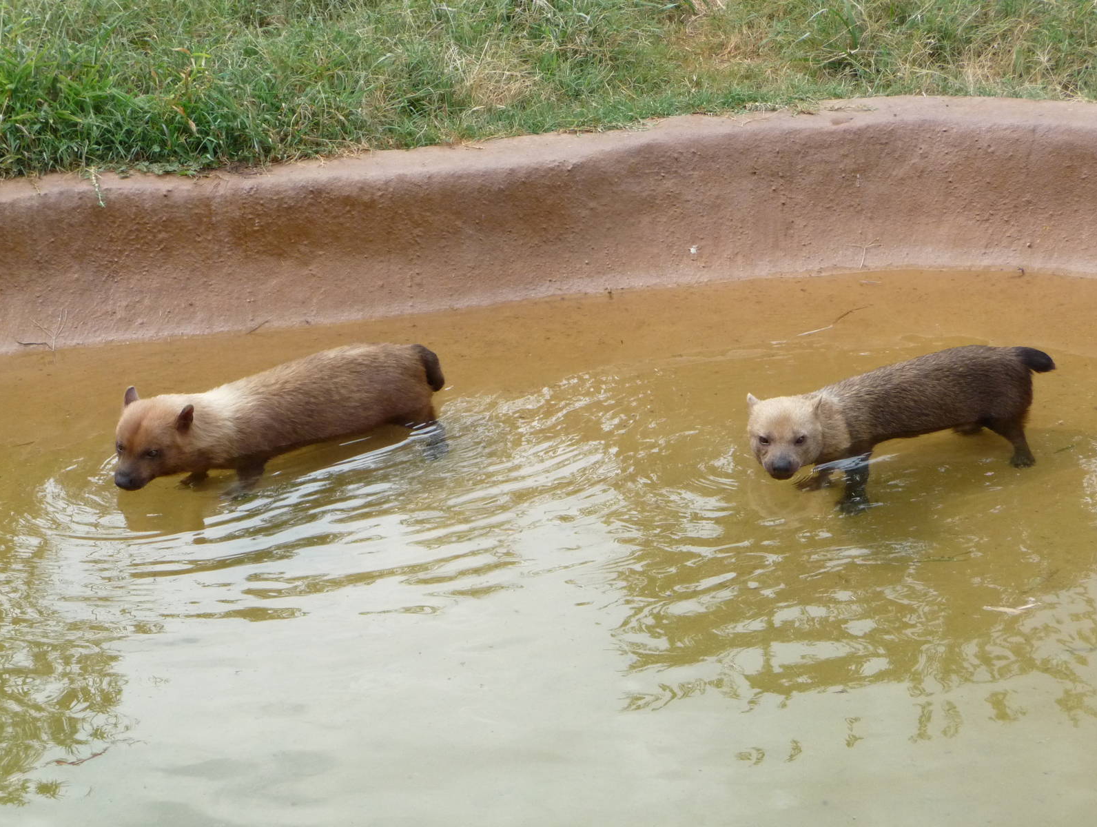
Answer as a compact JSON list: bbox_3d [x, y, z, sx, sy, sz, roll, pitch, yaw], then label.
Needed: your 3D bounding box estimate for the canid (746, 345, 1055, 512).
[{"bbox_3d":[0.648,0.028,4.878,0.600,0.255,0.190,-11,24,-27],"label":"canid"}]

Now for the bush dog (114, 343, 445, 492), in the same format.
[{"bbox_3d":[-0.494,0.013,4.914,0.650,0.235,0.175,-13,25,-31],"label":"bush dog"}]

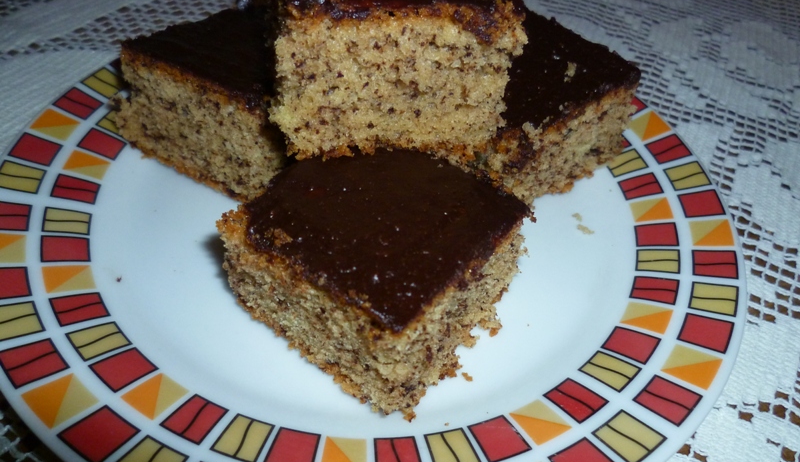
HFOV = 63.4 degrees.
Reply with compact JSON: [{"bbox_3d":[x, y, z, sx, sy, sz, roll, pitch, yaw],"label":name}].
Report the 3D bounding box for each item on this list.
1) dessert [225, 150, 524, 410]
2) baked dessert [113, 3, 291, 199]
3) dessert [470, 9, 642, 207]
[{"bbox_3d":[-0.006,0.008,0.167,0.053,0.034,0.050,31,51,23],"label":"dessert"},{"bbox_3d":[-0.050,-0.042,0.208,0.051,0.034,0.049,26,38,14],"label":"baked dessert"},{"bbox_3d":[0.039,-0.041,0.216,0.051,0.033,0.051,-29,52,-19],"label":"dessert"}]

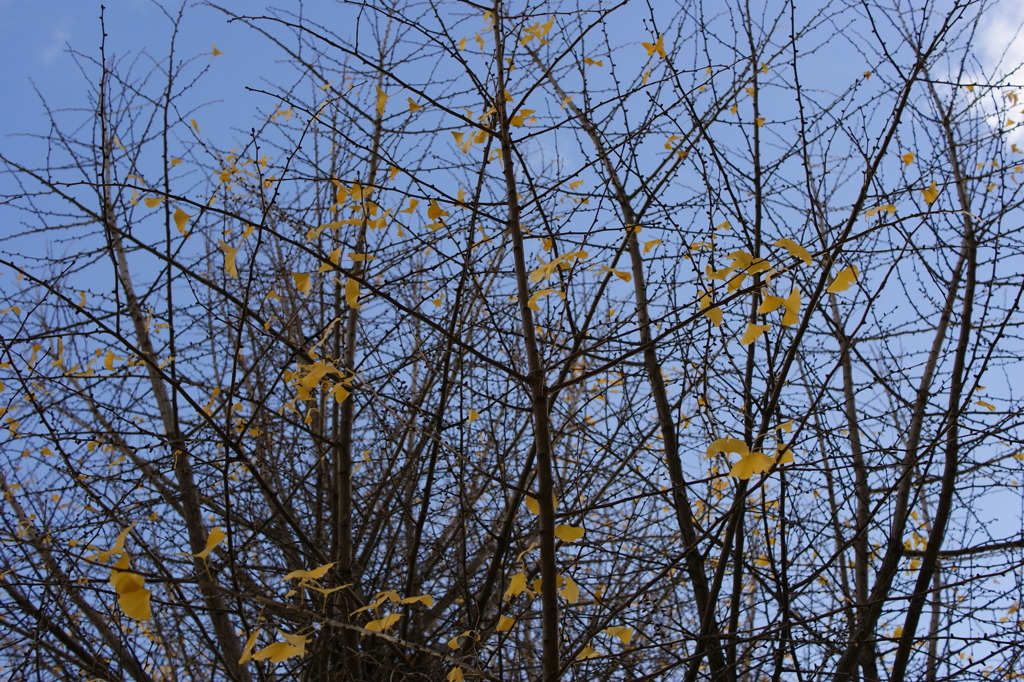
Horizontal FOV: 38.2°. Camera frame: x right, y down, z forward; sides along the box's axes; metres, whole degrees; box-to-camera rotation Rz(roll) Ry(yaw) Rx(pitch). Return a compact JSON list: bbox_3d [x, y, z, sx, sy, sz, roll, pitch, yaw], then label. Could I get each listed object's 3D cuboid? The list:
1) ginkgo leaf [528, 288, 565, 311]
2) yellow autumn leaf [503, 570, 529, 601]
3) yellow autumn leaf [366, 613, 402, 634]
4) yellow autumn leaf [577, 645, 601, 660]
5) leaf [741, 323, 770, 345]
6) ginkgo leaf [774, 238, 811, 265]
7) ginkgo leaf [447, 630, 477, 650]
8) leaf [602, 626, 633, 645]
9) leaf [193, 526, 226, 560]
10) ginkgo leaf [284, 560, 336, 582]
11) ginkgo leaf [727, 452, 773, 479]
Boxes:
[{"bbox_3d":[0.065,-0.079,2.800,0.068,0.042,0.035,0,2,1],"label":"ginkgo leaf"},{"bbox_3d":[0.009,0.479,2.900,0.055,0.059,0.025,0,-9,0],"label":"yellow autumn leaf"},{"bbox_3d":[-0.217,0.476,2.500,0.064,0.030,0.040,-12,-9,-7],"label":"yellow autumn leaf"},{"bbox_3d":[0.166,0.674,3.200,0.052,0.029,0.035,-1,-25,3],"label":"yellow autumn leaf"},{"bbox_3d":[0.436,-0.013,2.650,0.059,0.032,0.022,-25,-4,9],"label":"leaf"},{"bbox_3d":[0.465,-0.148,2.450,0.060,0.032,0.040,-5,-26,11],"label":"ginkgo leaf"},{"bbox_3d":[-0.092,0.547,2.700,0.057,0.035,0.035,-10,-11,-4],"label":"ginkgo leaf"},{"bbox_3d":[0.214,0.598,3.000,0.061,0.036,0.030,10,-10,6],"label":"leaf"},{"bbox_3d":[-0.470,0.315,2.300,0.053,0.046,0.040,5,-25,-11],"label":"leaf"},{"bbox_3d":[-0.288,0.327,2.100,0.077,0.023,0.040,3,-25,-7],"label":"ginkgo leaf"},{"bbox_3d":[0.372,0.195,2.300,0.072,0.035,0.040,-4,-25,9],"label":"ginkgo leaf"}]

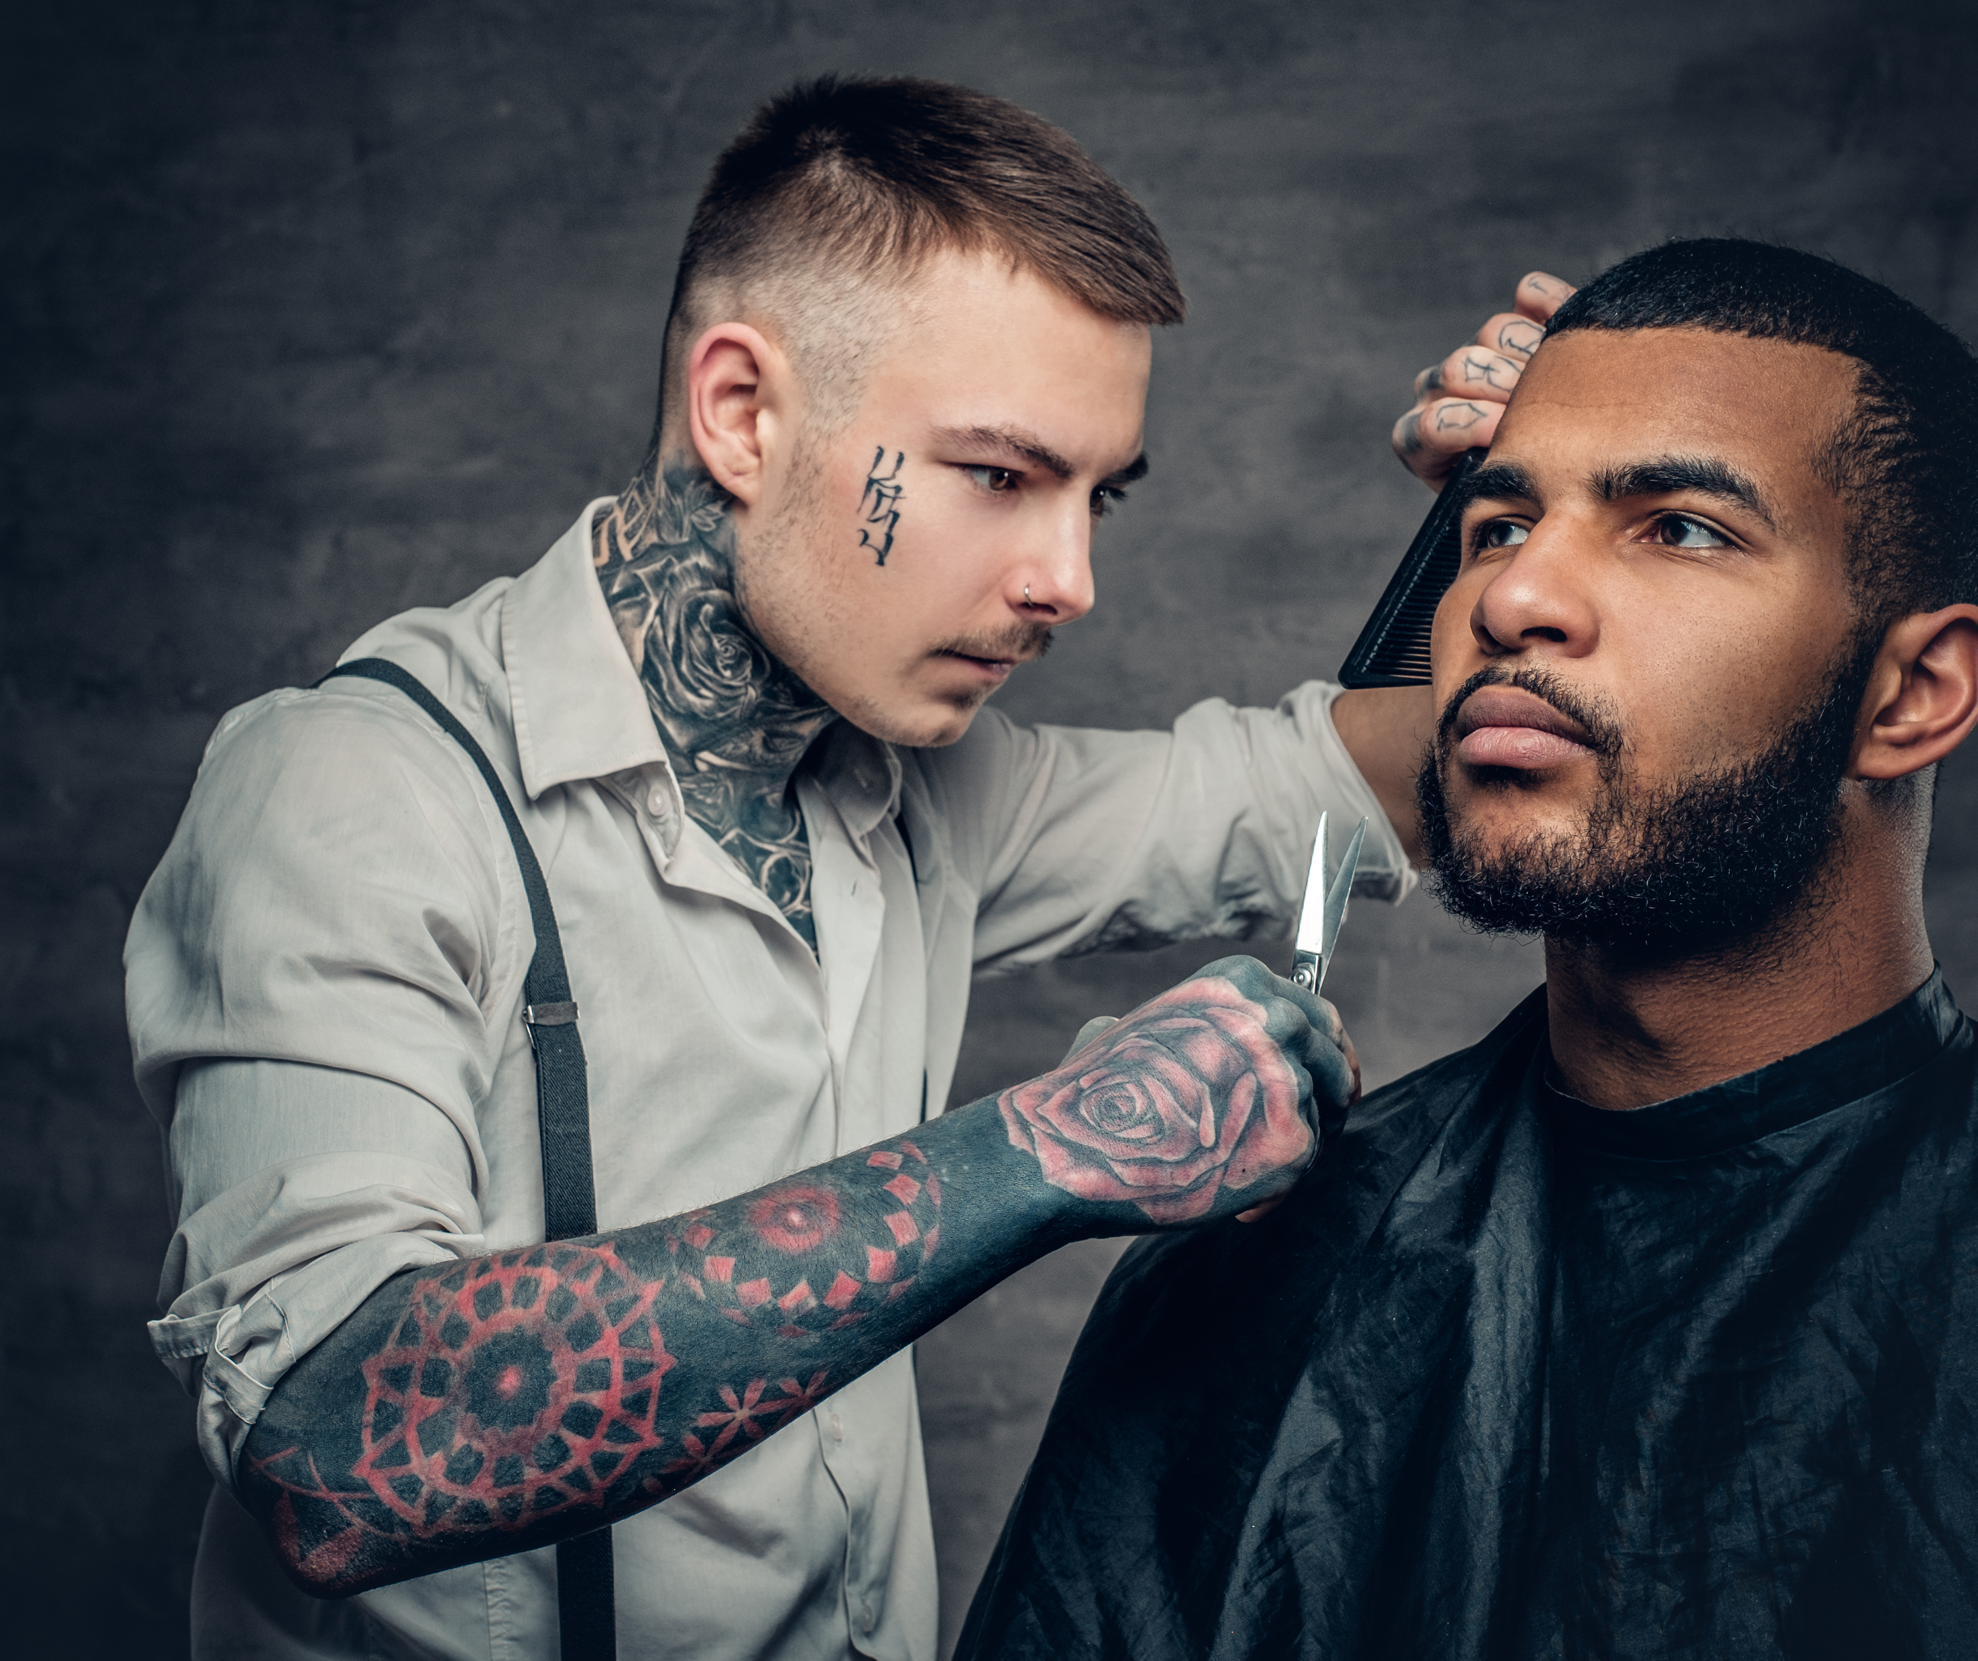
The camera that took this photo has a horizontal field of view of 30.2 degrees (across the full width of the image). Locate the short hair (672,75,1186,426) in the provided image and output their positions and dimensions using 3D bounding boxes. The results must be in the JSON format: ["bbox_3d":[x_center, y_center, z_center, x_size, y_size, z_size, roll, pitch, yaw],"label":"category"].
[{"bbox_3d":[-0.020,-0.202,1.382,0.216,0.171,0.162,32,16,30],"label":"short hair"}]

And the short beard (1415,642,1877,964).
[{"bbox_3d":[0.189,-0.015,1.154,0.148,0.115,0.110,4,-7,40],"label":"short beard"}]

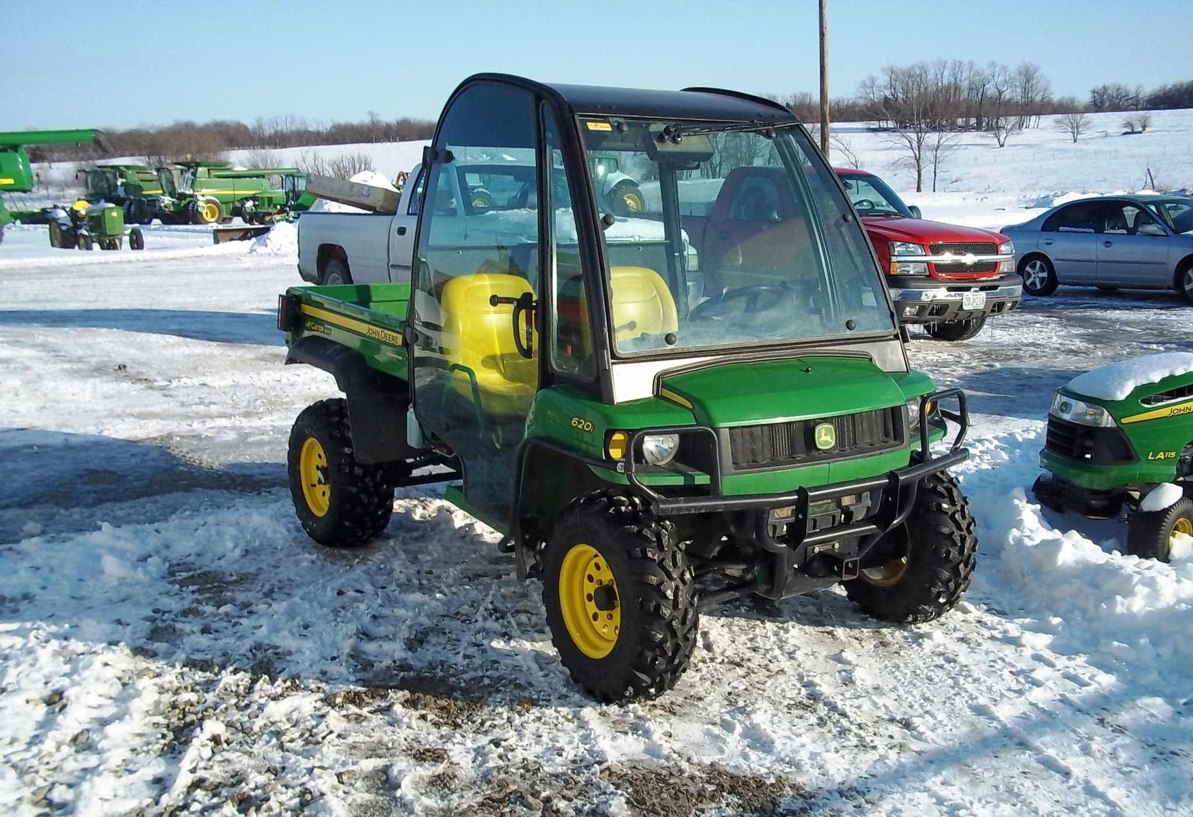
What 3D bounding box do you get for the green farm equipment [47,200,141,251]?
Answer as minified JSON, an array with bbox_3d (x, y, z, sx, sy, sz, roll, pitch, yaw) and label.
[{"bbox_3d":[-16.181,-5.904,40.000,1.950,1.600,3.200,-8,13,-41],"label":"green farm equipment"}]

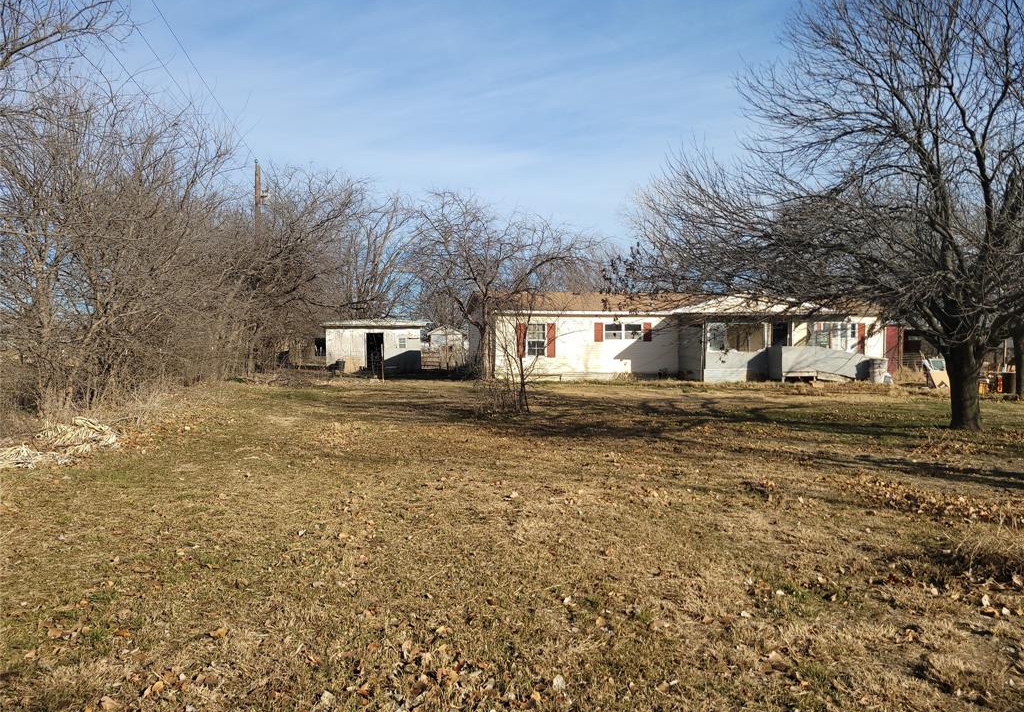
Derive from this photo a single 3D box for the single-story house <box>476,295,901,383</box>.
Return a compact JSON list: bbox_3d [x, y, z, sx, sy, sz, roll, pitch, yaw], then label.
[{"bbox_3d":[7.951,-1.098,38.613,19.500,4.150,9.400,0,1,-11],"label":"single-story house"}]

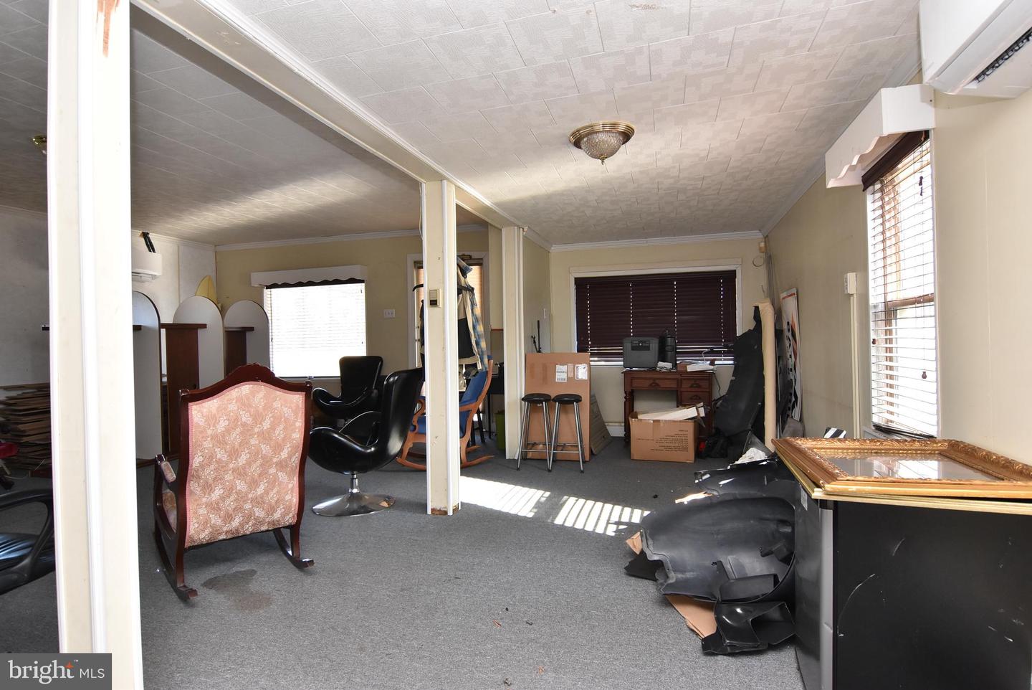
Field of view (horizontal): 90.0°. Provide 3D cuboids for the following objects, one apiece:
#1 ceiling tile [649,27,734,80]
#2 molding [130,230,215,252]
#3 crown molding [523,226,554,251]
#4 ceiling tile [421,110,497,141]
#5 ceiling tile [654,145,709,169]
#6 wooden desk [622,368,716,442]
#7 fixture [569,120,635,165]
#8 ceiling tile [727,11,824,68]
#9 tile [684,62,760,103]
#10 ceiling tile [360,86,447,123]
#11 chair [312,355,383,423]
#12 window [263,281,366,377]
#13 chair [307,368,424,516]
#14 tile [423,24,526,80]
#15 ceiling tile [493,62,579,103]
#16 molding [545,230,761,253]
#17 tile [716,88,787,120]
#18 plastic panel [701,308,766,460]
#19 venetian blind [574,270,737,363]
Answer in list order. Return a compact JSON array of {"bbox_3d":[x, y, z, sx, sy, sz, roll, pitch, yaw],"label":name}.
[{"bbox_3d":[0.680,-1.129,2.014,0.297,0.020,0.295,-1,1,16],"label":"ceiling tile"},{"bbox_3d":[-3.225,-0.988,4.880,0.060,0.075,0.880,-2,0,21],"label":"molding"},{"bbox_3d":[0.261,-1.123,5.568,0.050,0.070,1.099,-1,1,16],"label":"crown molding"},{"bbox_3d":[-0.288,-1.111,2.624,0.305,0.020,0.297,-1,1,16],"label":"ceiling tile"},{"bbox_3d":[1.010,-1.155,3.137,0.305,0.018,0.300,-2,0,15],"label":"ceiling tile"},{"bbox_3d":[1.670,0.678,5.778,0.955,0.785,0.480,-1,0,14],"label":"wooden desk"},{"bbox_3d":[0.451,-1.030,2.700,0.340,0.165,0.340,-2,0,15],"label":"fixture"},{"bbox_3d":[0.958,-1.136,1.921,0.297,0.020,0.295,-1,1,16],"label":"ceiling tile"},{"bbox_3d":[0.907,-1.163,2.284,0.305,0.020,0.305,-2,1,18],"label":"tile"},{"bbox_3d":[-0.498,-1.087,2.337,0.305,0.018,0.300,-2,0,15],"label":"ceiling tile"},{"bbox_3d":[-1.970,0.624,6.050,0.780,0.990,0.760,-1,1,25],"label":"chair"},{"bbox_3d":[-2.107,-0.154,5.395,1.250,0.970,0.080,-1,1,16],"label":"window"},{"bbox_3d":[-1.053,0.642,3.607,0.760,0.950,0.770,-1,0,3],"label":"chair"},{"bbox_3d":[-0.152,-1.114,1.961,0.305,0.015,0.305,-2,0,16],"label":"tile"},{"bbox_3d":[0.095,-1.127,2.208,0.305,0.020,0.305,-2,1,15],"label":"ceiling tile"},{"bbox_3d":[1.518,-1.176,5.809,2.310,0.080,0.070,-1,1,16],"label":"molding"},{"bbox_3d":[1.153,-1.172,2.526,0.305,0.015,0.305,-2,0,16],"label":"tile"},{"bbox_3d":[2.084,0.338,5.009,0.560,1.400,0.450,-1,1,16],"label":"plastic panel"},{"bbox_3d":[1.553,-0.295,5.855,1.756,1.010,0.060,-1,1,16],"label":"venetian blind"}]

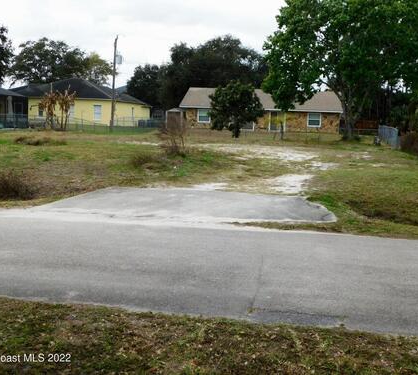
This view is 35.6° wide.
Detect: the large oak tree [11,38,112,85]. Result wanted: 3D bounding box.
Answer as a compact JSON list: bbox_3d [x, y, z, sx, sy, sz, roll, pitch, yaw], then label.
[{"bbox_3d":[-20.300,-14.644,89.057,13.800,11.600,12.500,2,6,0],"label":"large oak tree"}]

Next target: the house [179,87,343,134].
[{"bbox_3d":[6.198,-8.411,71.195,16.900,4.700,9.800,3,6,11],"label":"house"}]

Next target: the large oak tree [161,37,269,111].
[{"bbox_3d":[0.615,-14.709,90.987,15.300,12.800,13.500,2,6,0],"label":"large oak tree"}]

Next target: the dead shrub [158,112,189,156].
[{"bbox_3d":[-1.480,-2.315,27.913,1.350,1.850,1.250,2,6,0],"label":"dead shrub"}]

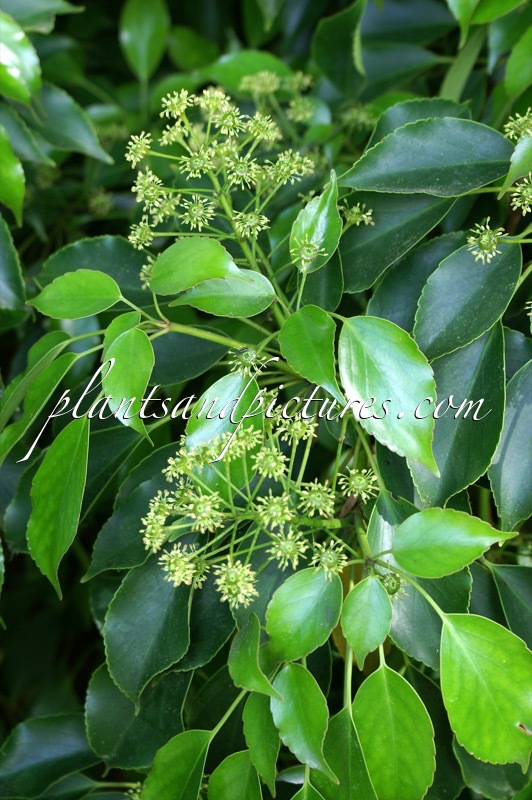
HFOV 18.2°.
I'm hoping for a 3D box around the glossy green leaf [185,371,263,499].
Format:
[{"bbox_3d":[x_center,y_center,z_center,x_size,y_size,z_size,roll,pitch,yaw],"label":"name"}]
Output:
[{"bbox_3d":[-0.019,0.016,0.765,0.035,0.064,0.016,3,-23,11],"label":"glossy green leaf"}]

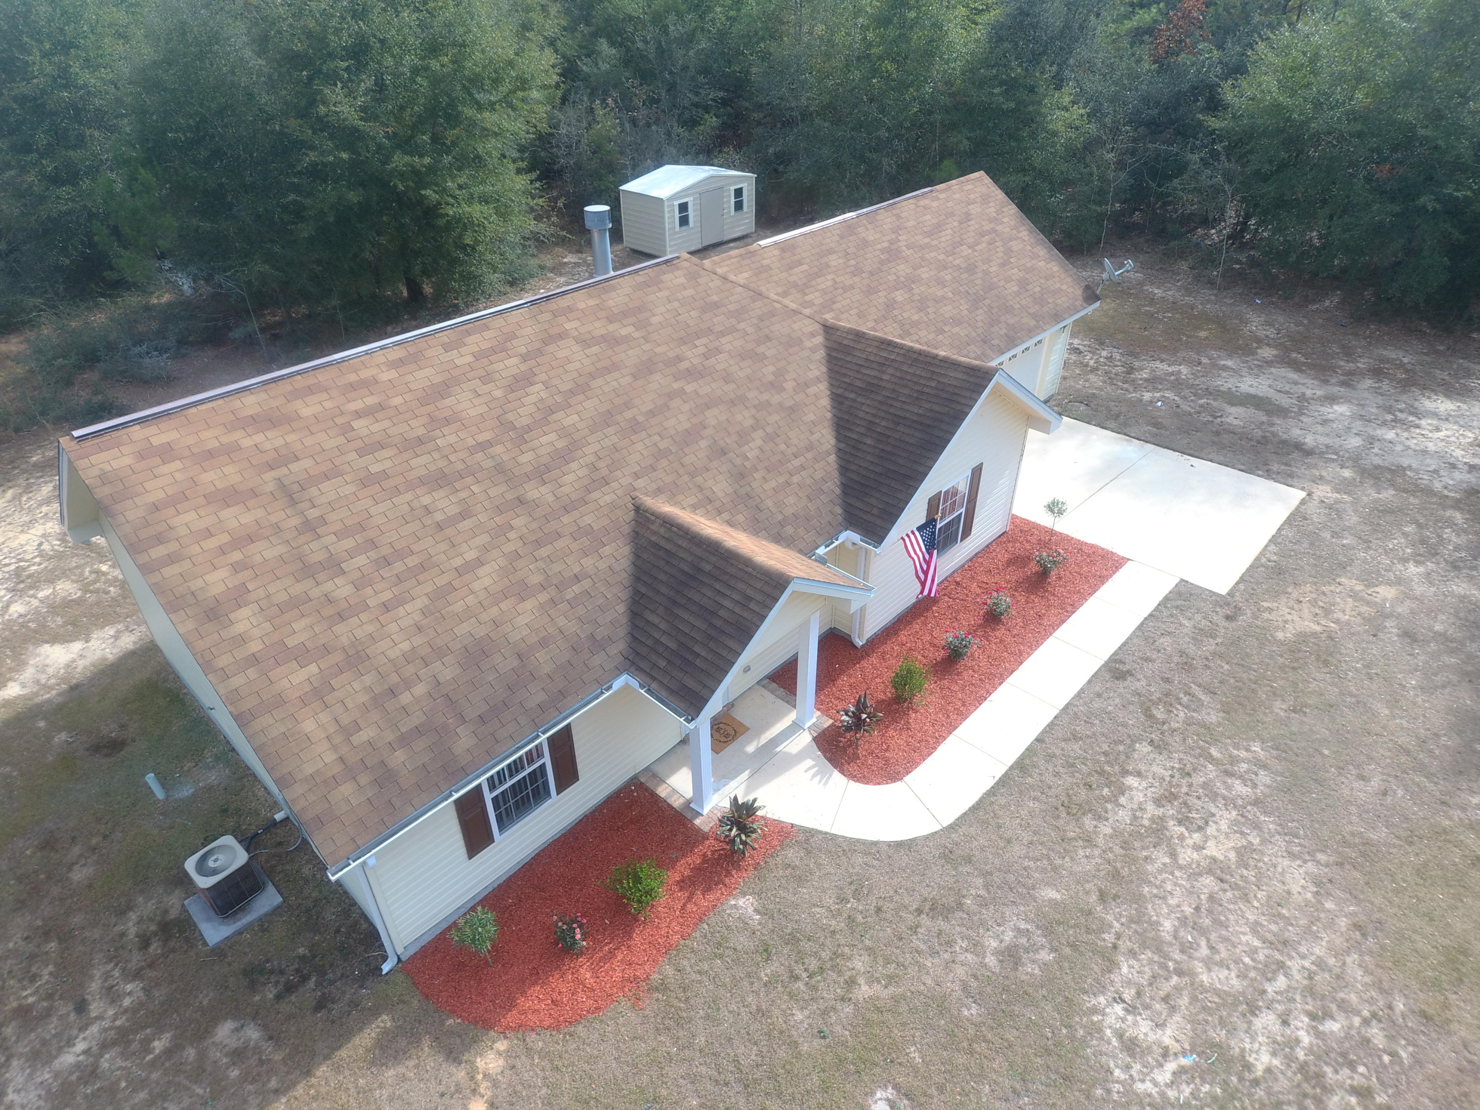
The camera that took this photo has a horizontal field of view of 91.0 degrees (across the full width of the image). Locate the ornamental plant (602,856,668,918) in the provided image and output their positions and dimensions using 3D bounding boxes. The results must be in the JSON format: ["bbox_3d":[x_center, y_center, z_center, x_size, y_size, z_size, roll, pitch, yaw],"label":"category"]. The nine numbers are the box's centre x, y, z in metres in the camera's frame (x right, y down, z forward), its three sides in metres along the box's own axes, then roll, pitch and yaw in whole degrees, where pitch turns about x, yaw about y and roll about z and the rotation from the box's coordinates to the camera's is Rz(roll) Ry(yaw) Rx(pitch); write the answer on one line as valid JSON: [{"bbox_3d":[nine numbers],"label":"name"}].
[{"bbox_3d":[-1.311,4.202,9.219,0.762,0.577,0.762,-2,36,1],"label":"ornamental plant"}]

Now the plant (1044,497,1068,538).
[{"bbox_3d":[6.481,-0.721,15.055,0.433,1.030,0.433,-31,44,-33],"label":"plant"}]

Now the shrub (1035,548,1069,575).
[{"bbox_3d":[6.133,0.134,14.343,0.597,0.536,0.597,-31,44,-33],"label":"shrub"}]

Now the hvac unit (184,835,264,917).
[{"bbox_3d":[-6.703,4.176,9.488,0.592,0.592,0.592,-31,44,-33],"label":"hvac unit"}]

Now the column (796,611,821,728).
[{"bbox_3d":[0.990,1.719,10.934,0.258,2.215,0.258,-31,44,-33],"label":"column"}]

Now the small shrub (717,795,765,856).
[{"bbox_3d":[0.009,3.582,9.568,0.659,0.927,0.659,-2,36,1],"label":"small shrub"}]

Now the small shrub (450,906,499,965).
[{"bbox_3d":[-3.006,4.521,8.447,0.546,1.030,0.546,-31,44,-33],"label":"small shrub"}]

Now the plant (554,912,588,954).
[{"bbox_3d":[-2.032,4.544,8.738,0.422,0.587,0.422,-2,36,1],"label":"plant"}]

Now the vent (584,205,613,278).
[{"bbox_3d":[-2.240,-4.990,11.650,0.410,1.150,0.410,-31,44,-33],"label":"vent"}]

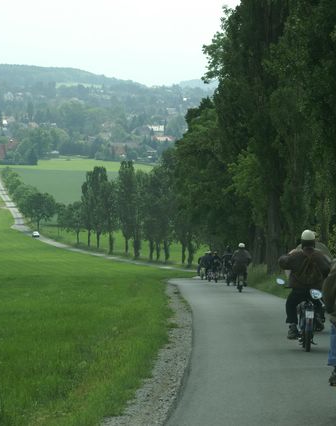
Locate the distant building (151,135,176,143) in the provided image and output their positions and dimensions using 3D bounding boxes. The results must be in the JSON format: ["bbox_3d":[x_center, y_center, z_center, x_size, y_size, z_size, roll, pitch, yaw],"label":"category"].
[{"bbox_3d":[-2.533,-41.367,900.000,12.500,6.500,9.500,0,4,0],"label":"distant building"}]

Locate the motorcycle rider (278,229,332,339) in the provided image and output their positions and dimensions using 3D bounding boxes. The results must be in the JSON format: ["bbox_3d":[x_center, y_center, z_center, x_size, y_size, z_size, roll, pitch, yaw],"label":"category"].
[{"bbox_3d":[2.014,1.042,23.200,0.760,1.520,0.850,0,-1,1],"label":"motorcycle rider"}]

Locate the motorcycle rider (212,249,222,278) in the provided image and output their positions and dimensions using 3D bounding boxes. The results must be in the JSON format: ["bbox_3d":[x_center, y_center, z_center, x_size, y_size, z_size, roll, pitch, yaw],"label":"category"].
[{"bbox_3d":[2.635,2.786,86.000,0.680,1.500,0.850,0,-1,0],"label":"motorcycle rider"}]

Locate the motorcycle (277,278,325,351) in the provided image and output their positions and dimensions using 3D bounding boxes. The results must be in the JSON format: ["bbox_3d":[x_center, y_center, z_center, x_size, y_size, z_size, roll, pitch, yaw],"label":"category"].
[{"bbox_3d":[1.980,1.465,23.200,0.750,1.050,1.850,0,-1,1],"label":"motorcycle"}]

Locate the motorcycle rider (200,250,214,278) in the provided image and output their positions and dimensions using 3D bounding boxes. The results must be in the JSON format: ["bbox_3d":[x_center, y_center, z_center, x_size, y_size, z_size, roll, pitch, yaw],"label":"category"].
[{"bbox_3d":[2.245,2.851,88.000,0.700,1.520,0.850,0,-1,-1],"label":"motorcycle rider"}]

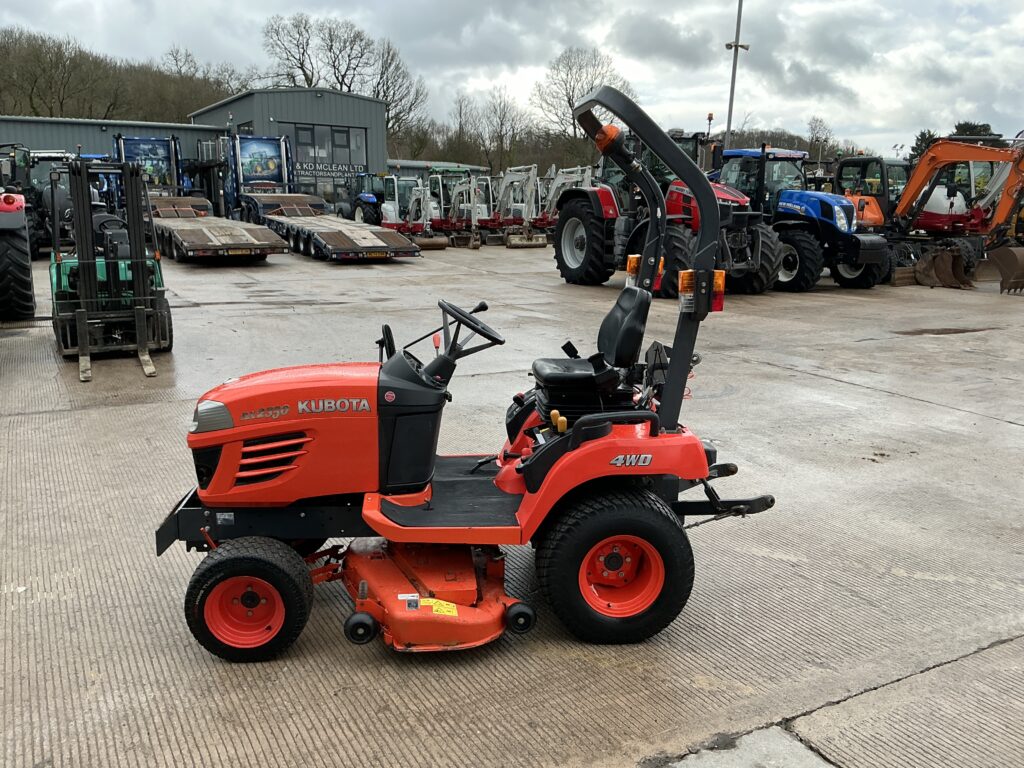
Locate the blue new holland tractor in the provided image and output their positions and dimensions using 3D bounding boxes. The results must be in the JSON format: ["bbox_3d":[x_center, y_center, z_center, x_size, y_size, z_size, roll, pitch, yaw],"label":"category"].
[{"bbox_3d":[6.331,-3.911,19.580,2.480,3.100,5.150,-5,14,-28],"label":"blue new holland tractor"}]

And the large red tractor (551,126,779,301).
[{"bbox_3d":[3.236,-3.745,17.890,2.550,3.350,5.300,-5,14,-28],"label":"large red tractor"}]

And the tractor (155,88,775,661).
[{"bbox_3d":[-0.127,-0.112,3.507,2.520,2.110,1.280,0,12,-8],"label":"tractor"}]

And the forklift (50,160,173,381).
[{"bbox_3d":[-4.370,-1.412,8.806,1.180,2.100,3.600,-5,14,-28],"label":"forklift"}]

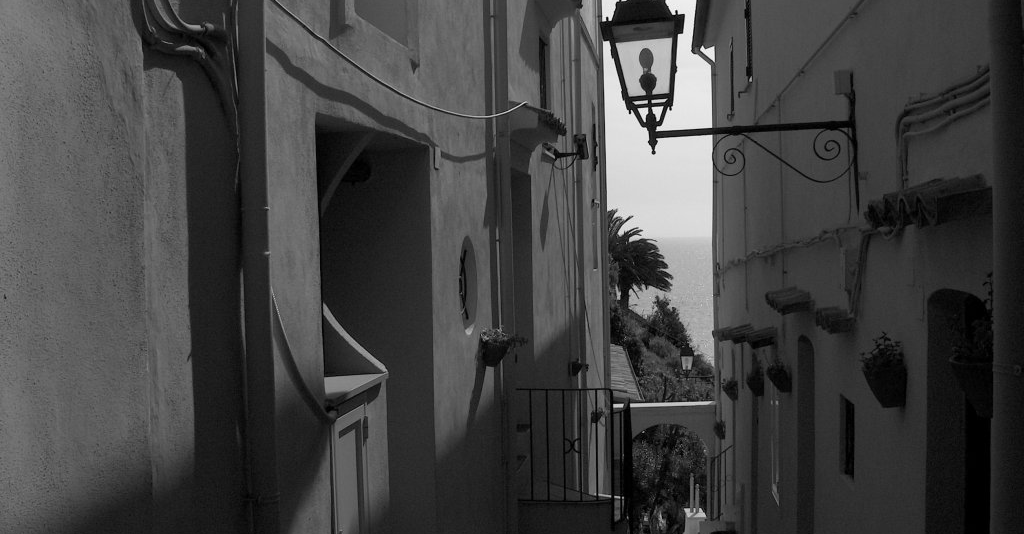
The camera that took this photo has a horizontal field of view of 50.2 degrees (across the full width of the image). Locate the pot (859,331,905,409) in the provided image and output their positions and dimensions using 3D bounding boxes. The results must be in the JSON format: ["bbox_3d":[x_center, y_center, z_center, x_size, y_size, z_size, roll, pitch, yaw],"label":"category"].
[{"bbox_3d":[1.545,0.431,4.530,0.180,0.305,0.220,0,2,9],"label":"pot"}]

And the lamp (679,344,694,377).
[{"bbox_3d":[4.809,2.593,30.000,0.420,0.940,0.420,0,2,9],"label":"lamp"}]

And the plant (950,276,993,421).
[{"bbox_3d":[1.357,0.230,3.160,0.200,0.410,0.220,0,2,9],"label":"plant"}]

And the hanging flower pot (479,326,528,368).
[{"bbox_3d":[-0.065,0.552,7.500,0.310,0.290,0.260,0,2,10],"label":"hanging flower pot"}]

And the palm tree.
[{"bbox_3d":[6.747,-0.446,65.000,5.800,6.100,5.800,0,2,9],"label":"palm tree"}]

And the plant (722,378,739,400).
[{"bbox_3d":[2.964,1.644,14.800,0.220,0.330,0.240,0,2,9],"label":"plant"}]

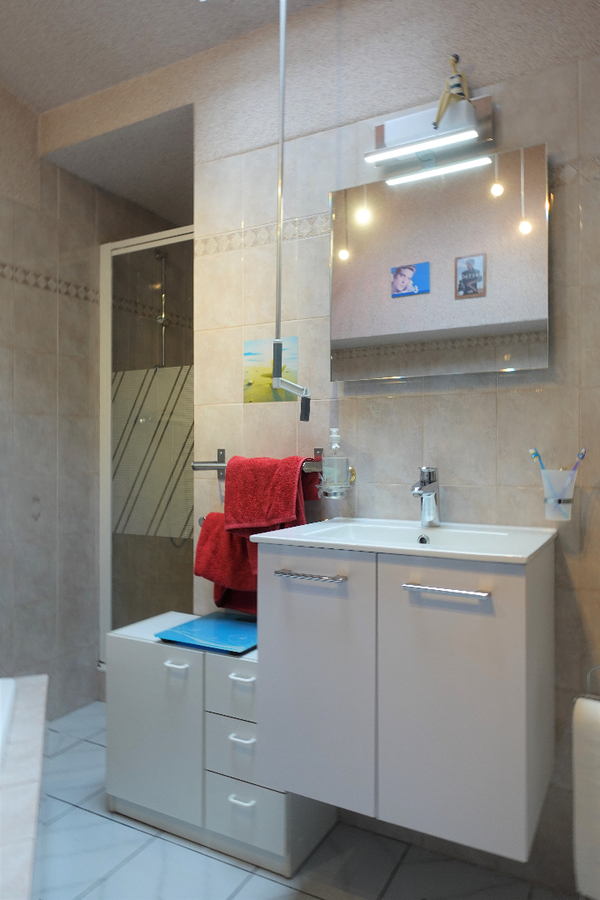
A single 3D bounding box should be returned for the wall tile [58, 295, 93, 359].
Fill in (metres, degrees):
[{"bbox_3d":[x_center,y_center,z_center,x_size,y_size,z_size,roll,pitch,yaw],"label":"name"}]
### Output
[{"bbox_3d":[-0.945,-0.519,2.540,0.010,0.248,0.197,0,0,28],"label":"wall tile"}]

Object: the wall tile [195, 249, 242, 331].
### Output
[{"bbox_3d":[-0.273,-0.531,2.010,0.200,0.251,0.010,0,0,29],"label":"wall tile"}]

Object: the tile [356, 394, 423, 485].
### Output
[{"bbox_3d":[0.258,-0.027,1.719,0.197,0.248,0.010,0,0,28],"label":"tile"}]

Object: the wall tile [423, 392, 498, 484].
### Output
[{"bbox_3d":[0.433,-0.028,1.624,0.200,0.252,0.010,0,-1,28],"label":"wall tile"}]

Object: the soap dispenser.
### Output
[{"bbox_3d":[0.102,0.039,1.719,0.082,0.200,0.085,0,0,17],"label":"soap dispenser"}]

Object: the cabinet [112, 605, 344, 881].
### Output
[{"bbox_3d":[-0.239,0.826,1.795,0.624,0.536,0.303,0,-1,28],"label":"cabinet"}]

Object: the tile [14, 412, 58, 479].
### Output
[{"bbox_3d":[-1.070,-0.023,2.431,0.012,0.253,0.210,0,0,27],"label":"tile"}]

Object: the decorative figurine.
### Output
[{"bbox_3d":[0.388,-0.905,1.522,0.060,0.210,0.105,0,-1,40],"label":"decorative figurine"}]

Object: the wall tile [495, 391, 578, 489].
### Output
[{"bbox_3d":[0.607,-0.028,1.530,0.198,0.251,0.010,0,0,29],"label":"wall tile"}]

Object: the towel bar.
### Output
[{"bbox_3d":[-0.142,0.049,1.881,0.430,0.100,0.100,0,0,27],"label":"towel bar"}]

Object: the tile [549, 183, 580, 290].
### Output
[{"bbox_3d":[0.605,-0.527,1.528,0.197,0.248,0.010,0,0,28],"label":"tile"}]

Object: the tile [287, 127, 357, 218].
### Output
[{"bbox_3d":[0.082,-0.847,1.831,0.200,0.253,0.012,0,0,27],"label":"tile"}]

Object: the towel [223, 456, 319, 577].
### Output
[{"bbox_3d":[-0.096,0.208,1.854,0.295,0.375,0.105,0,0,27],"label":"towel"}]

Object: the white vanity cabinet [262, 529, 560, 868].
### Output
[{"bbox_3d":[0.261,0.480,1.454,0.614,0.567,0.459,0,0,29],"label":"white vanity cabinet"}]

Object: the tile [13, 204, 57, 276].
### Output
[{"bbox_3d":[-1.040,-0.834,2.365,0.010,0.248,0.197,0,0,28],"label":"tile"}]

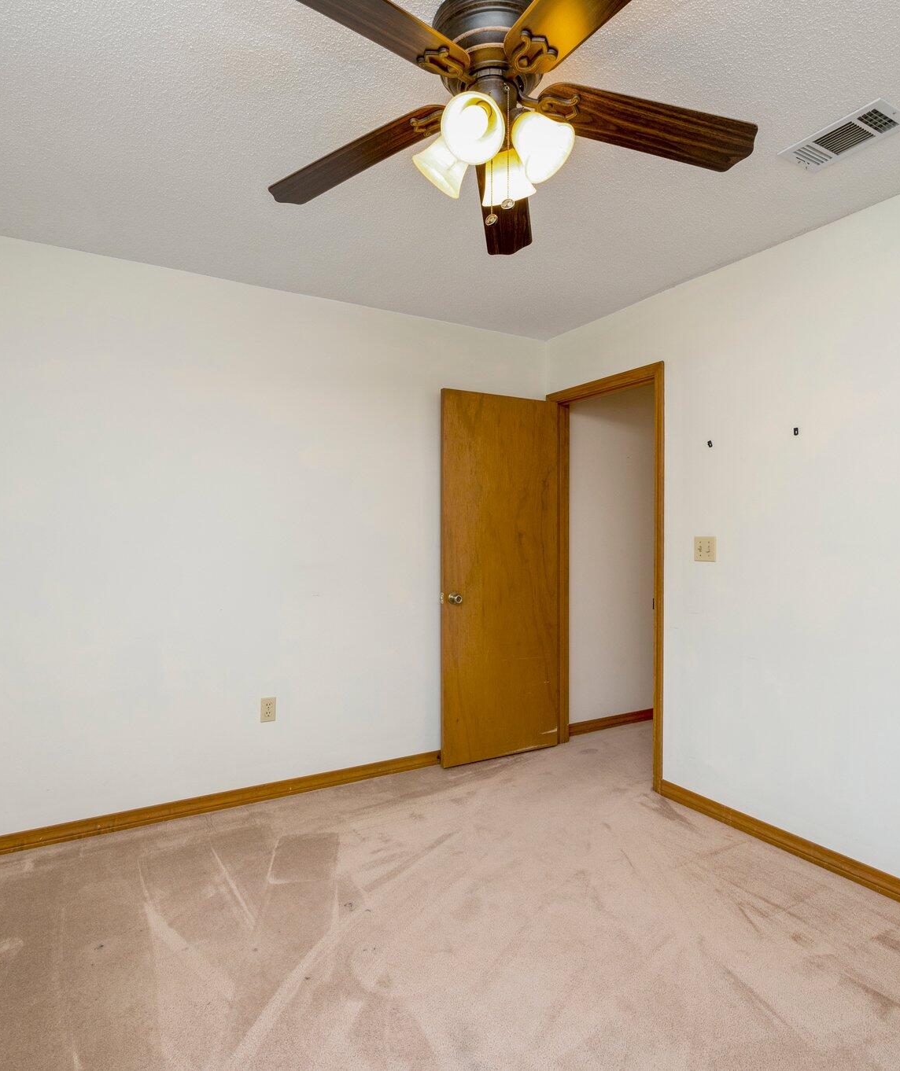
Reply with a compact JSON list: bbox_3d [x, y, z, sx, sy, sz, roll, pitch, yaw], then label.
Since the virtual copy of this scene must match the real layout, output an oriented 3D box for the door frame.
[{"bbox_3d":[0.867,0.210,3.453,0.130,2.111,0.889,0,0,-30],"label":"door frame"}]

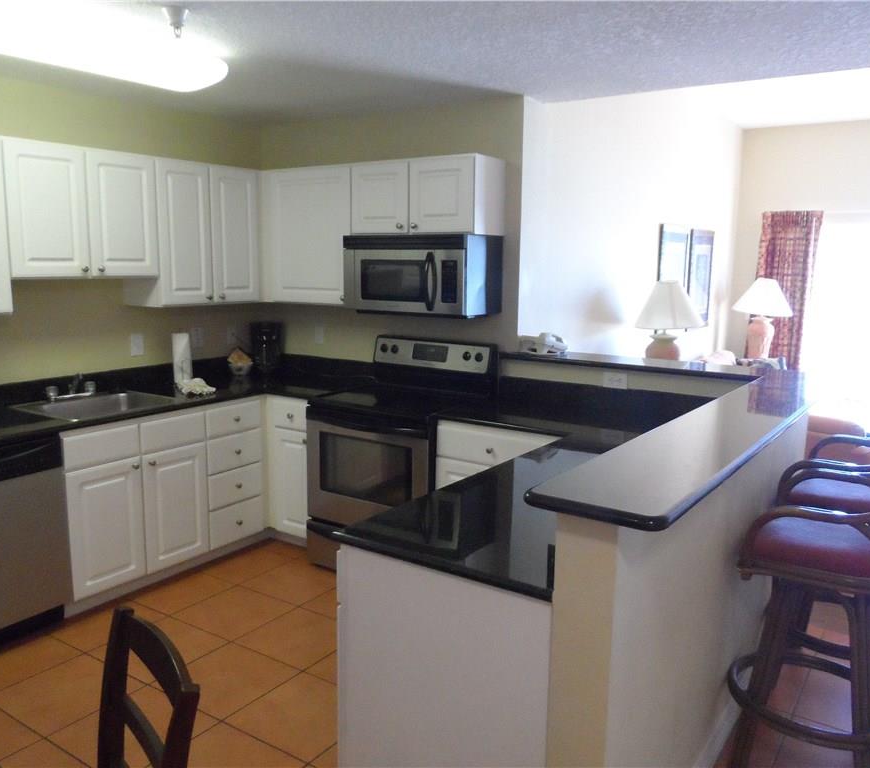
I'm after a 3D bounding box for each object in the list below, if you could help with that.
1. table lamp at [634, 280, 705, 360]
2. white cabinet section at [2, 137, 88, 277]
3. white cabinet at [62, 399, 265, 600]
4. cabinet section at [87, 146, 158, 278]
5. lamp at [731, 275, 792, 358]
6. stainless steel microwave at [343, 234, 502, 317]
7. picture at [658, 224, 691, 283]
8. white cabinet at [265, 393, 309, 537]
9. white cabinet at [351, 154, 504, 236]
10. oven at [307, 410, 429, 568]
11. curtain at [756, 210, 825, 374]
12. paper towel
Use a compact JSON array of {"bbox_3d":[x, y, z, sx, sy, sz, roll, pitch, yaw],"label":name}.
[{"bbox_3d":[1.542,-0.299,4.752,0.470,0.780,0.470,8,12,35],"label":"table lamp"},{"bbox_3d":[-1.864,-0.797,3.280,0.320,0.605,0.370,7,11,34],"label":"white cabinet section"},{"bbox_3d":[-1.494,0.490,3.624,0.633,0.790,1.106,7,11,35],"label":"white cabinet"},{"bbox_3d":[-1.657,-0.844,3.580,0.320,0.605,0.370,7,11,34],"label":"cabinet section"},{"bbox_3d":[2.723,-0.504,5.896,0.497,0.751,0.497,7,11,35],"label":"lamp"},{"bbox_3d":[-0.061,-0.567,3.691,0.771,0.396,0.381,7,11,35],"label":"stainless steel microwave"},{"bbox_3d":[1.855,-0.821,5.596,0.040,0.830,0.610,8,12,35],"label":"picture"},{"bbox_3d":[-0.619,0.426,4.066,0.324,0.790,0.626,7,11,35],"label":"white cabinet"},{"bbox_3d":[-0.042,-0.979,3.762,0.760,0.374,0.305,7,12,31],"label":"white cabinet"},{"bbox_3d":[-0.181,0.489,3.737,0.777,0.964,0.670,7,11,35],"label":"oven"},{"bbox_3d":[3.318,-0.579,6.838,0.520,2.110,0.140,7,12,31],"label":"curtain"},{"bbox_3d":[-1.348,-0.125,3.787,0.095,0.284,0.095,7,11,35],"label":"paper towel"}]

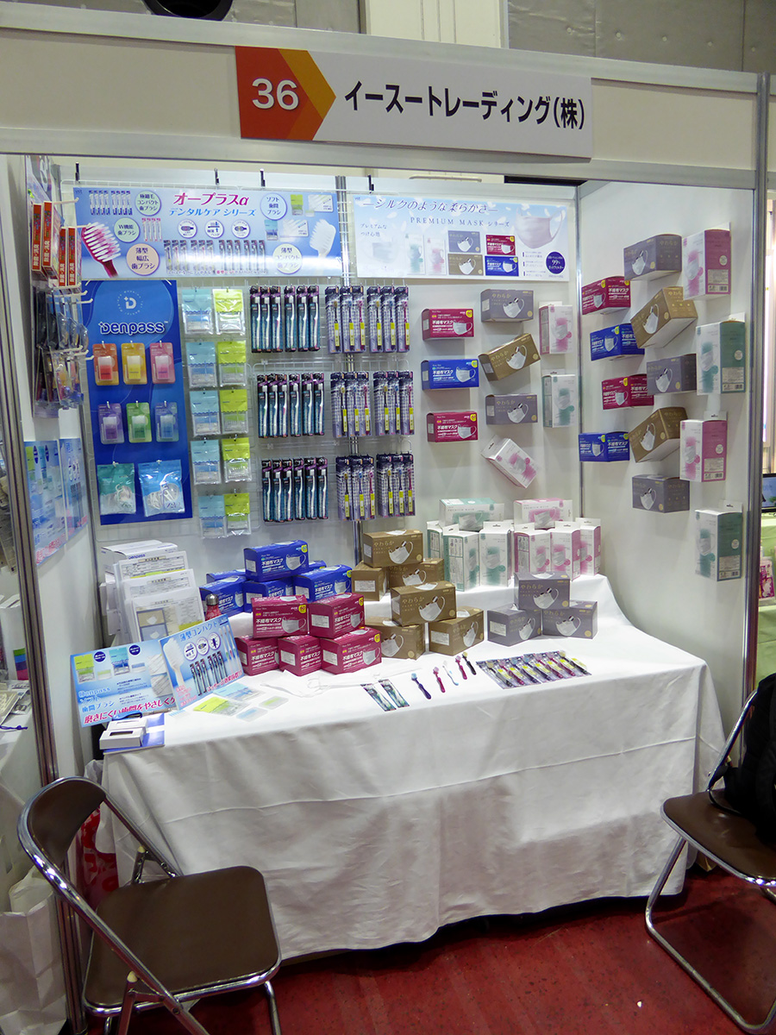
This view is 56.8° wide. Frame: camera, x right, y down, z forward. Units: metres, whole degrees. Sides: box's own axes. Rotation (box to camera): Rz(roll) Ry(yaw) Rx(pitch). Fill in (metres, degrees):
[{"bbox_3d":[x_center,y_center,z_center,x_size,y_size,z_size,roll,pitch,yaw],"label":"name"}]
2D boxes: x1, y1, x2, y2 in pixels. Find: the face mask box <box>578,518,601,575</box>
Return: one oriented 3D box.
[{"bbox_3d":[0.795,0.119,2.893,0.102,0.215,0.086,2,8,32],"label":"face mask box"}]

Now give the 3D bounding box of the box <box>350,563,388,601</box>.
[{"bbox_3d":[-0.065,0.236,2.627,0.097,0.109,0.199,-1,4,7],"label":"box"}]

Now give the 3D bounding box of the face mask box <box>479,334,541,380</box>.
[{"bbox_3d":[0.490,-0.641,2.886,0.196,0.108,0.097,-27,13,-10],"label":"face mask box"}]

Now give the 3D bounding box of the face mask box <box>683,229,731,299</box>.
[{"bbox_3d":[0.971,-0.764,2.186,0.087,0.184,0.102,-4,6,-14],"label":"face mask box"}]

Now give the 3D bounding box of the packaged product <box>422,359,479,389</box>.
[{"bbox_3d":[0.247,-0.564,2.833,0.201,0.107,0.096,-5,8,-16],"label":"packaged product"}]

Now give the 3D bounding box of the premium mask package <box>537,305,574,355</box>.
[{"bbox_3d":[0.690,-0.768,2.939,0.101,0.202,0.086,-4,8,-14],"label":"premium mask package"}]

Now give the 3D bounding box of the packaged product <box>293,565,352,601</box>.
[{"bbox_3d":[-0.222,0.251,2.569,0.203,0.107,0.093,-10,11,-43],"label":"packaged product"}]

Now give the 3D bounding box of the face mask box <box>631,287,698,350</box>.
[{"bbox_3d":[0.920,-0.661,2.395,0.097,0.108,0.196,-4,-15,-14],"label":"face mask box"}]

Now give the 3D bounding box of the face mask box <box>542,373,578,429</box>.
[{"bbox_3d":[0.710,-0.479,2.967,0.104,0.204,0.085,-5,8,-14],"label":"face mask box"}]

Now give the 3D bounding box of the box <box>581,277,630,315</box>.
[{"bbox_3d":[0.825,-0.833,2.723,0.098,0.106,0.176,-4,9,-14],"label":"box"}]

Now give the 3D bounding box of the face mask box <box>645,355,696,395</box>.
[{"bbox_3d":[0.945,-0.461,2.347,0.096,0.109,0.182,-6,8,-14],"label":"face mask box"}]

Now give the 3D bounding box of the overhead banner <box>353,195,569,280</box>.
[{"bbox_3d":[0.307,-1.088,2.817,0.885,0.294,0.012,-4,8,-14],"label":"overhead banner"}]

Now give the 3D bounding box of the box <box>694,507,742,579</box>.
[{"bbox_3d":[1.027,0.084,2.231,0.085,0.204,0.104,-4,8,-14],"label":"box"}]

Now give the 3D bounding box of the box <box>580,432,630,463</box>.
[{"bbox_3d":[0.844,-0.274,2.802,0.103,0.104,0.179,-4,8,-14],"label":"box"}]

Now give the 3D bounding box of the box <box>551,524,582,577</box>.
[{"bbox_3d":[0.696,0.132,2.835,0.102,0.215,0.086,3,9,36],"label":"box"}]

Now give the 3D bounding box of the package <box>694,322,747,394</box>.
[{"bbox_3d":[0.999,-0.473,2.154,0.085,0.204,0.104,-4,6,-14],"label":"package"}]

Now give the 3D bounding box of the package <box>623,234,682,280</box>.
[{"bbox_3d":[0.896,-0.873,2.432,0.096,0.106,0.180,-4,8,-14],"label":"package"}]

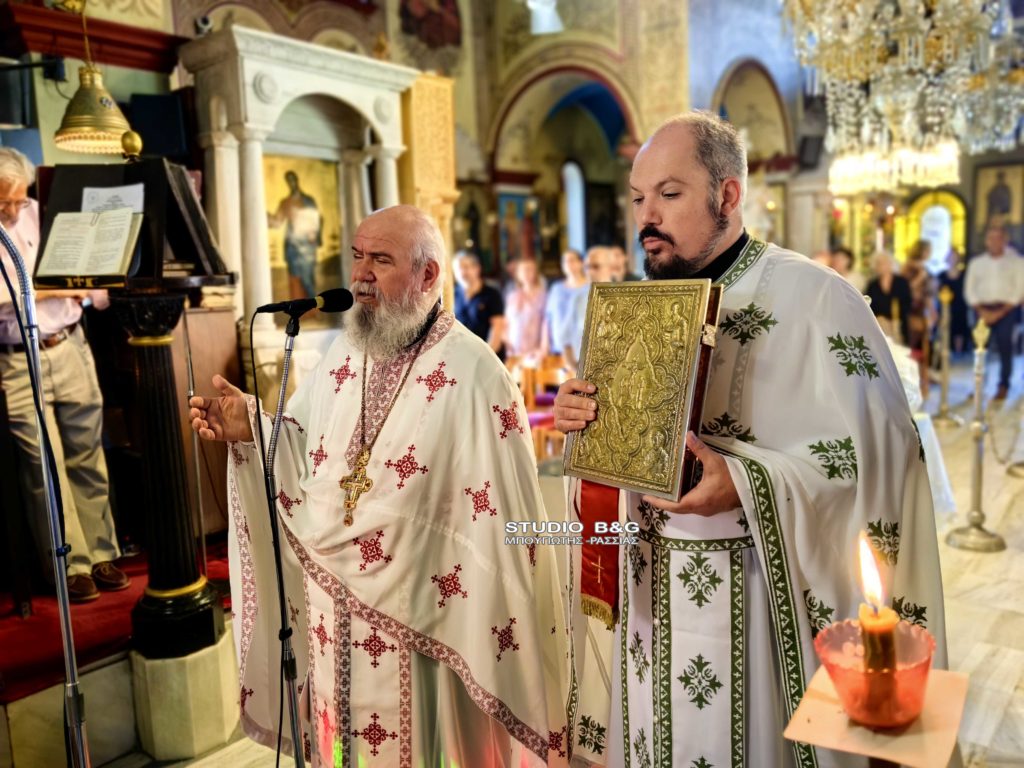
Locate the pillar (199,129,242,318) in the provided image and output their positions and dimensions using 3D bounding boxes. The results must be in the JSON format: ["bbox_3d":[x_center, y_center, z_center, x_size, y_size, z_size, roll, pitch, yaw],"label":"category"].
[{"bbox_3d":[-1.615,-0.857,4.518,0.150,1.069,0.150,4,9,39],"label":"pillar"}]

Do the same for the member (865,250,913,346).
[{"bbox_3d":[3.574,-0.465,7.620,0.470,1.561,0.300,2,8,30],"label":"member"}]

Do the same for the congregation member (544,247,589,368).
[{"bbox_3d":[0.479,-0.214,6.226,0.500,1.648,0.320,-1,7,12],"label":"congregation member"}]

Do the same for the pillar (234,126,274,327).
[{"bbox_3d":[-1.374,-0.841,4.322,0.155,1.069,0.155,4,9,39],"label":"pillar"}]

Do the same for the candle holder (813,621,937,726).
[{"bbox_3d":[0.241,0.199,0.533,0.081,0.052,0.081,-2,7,0],"label":"candle holder"}]

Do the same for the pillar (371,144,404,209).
[{"bbox_3d":[-0.767,-0.958,5.060,0.155,1.069,0.155,4,9,39],"label":"pillar"}]

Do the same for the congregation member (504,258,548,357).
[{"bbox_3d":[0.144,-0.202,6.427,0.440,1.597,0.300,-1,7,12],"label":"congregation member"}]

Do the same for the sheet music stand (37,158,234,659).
[{"bbox_3d":[-1.077,0.087,2.466,0.500,1.480,0.430,-2,7,0],"label":"sheet music stand"}]

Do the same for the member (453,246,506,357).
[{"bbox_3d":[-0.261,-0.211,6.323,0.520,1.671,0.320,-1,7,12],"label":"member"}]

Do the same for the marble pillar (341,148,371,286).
[{"bbox_3d":[-1.008,-0.974,5.256,0.145,1.069,0.145,4,9,39],"label":"marble pillar"}]

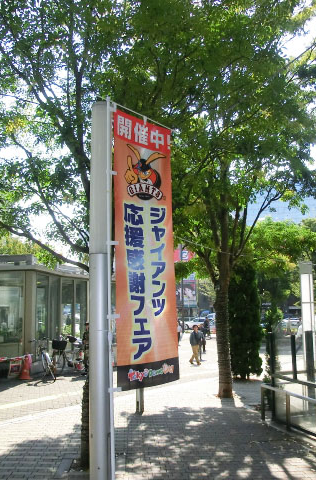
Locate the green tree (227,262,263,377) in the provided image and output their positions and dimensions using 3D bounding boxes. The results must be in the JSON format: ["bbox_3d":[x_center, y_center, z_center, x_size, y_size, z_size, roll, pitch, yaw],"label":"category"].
[{"bbox_3d":[2.524,2.312,12.800,0.930,3.337,0.930,-1,-8,0],"label":"green tree"}]

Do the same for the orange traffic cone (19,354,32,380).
[{"bbox_3d":[-3.704,3.565,12.450,0.370,0.700,0.370,-1,-8,0],"label":"orange traffic cone"}]

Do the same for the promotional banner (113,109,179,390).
[{"bbox_3d":[-0.070,0.048,3.010,0.040,1.800,0.590,-9,-11,42],"label":"promotional banner"}]

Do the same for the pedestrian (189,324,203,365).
[{"bbox_3d":[1.632,4.576,19.313,0.500,1.680,0.450,4,-10,-30],"label":"pedestrian"}]

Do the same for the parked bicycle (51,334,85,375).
[{"bbox_3d":[-2.547,3.239,12.700,0.550,1.030,1.680,-3,-8,11],"label":"parked bicycle"}]

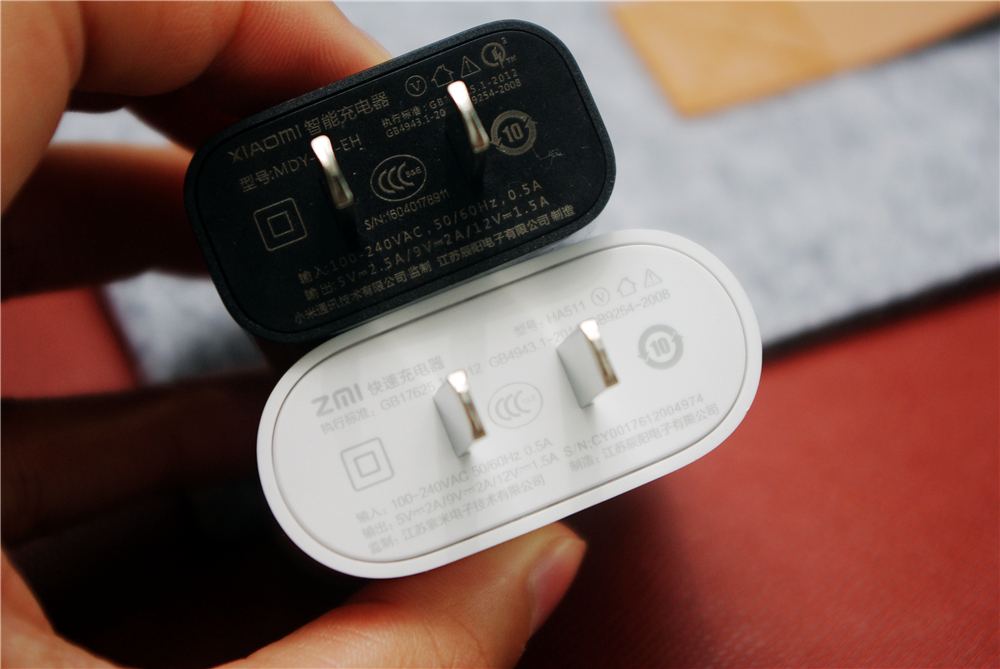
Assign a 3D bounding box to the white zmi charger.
[{"bbox_3d":[0.000,0.009,0.231,0.050,0.061,0.025,-22,84,-9],"label":"white zmi charger"}]

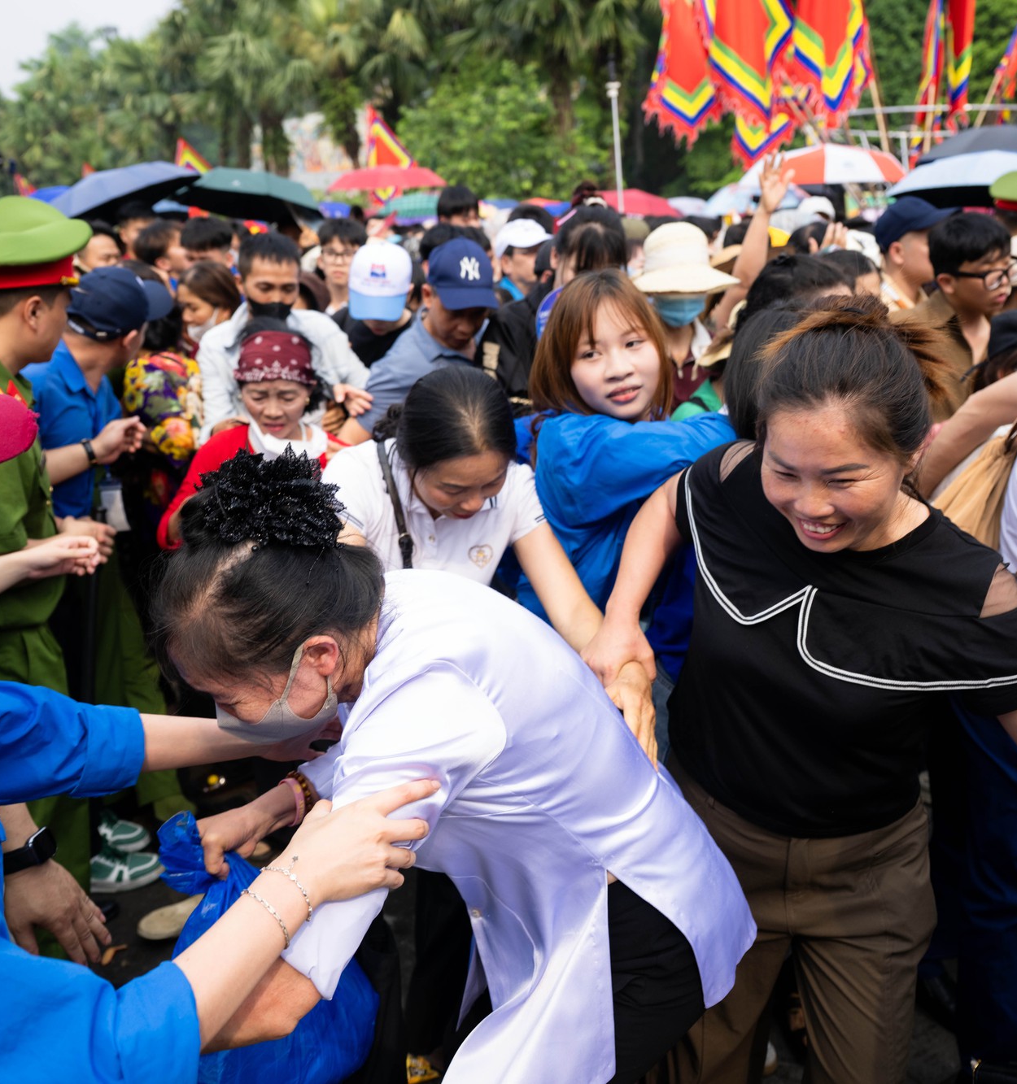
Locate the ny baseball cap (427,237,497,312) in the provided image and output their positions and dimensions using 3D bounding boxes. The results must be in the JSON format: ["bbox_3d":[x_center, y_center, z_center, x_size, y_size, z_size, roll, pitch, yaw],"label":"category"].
[{"bbox_3d":[-0.112,-0.660,2.680,0.180,0.150,0.260,-6,40,-13],"label":"ny baseball cap"}]

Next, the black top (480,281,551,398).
[{"bbox_3d":[0.164,-0.379,2.783,0.500,0.580,0.280,-1,17,5],"label":"black top"}]

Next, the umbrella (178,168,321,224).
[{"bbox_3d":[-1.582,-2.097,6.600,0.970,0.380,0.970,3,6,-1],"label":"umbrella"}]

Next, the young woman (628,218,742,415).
[{"bbox_3d":[0.551,-0.180,3.431,0.480,1.600,0.340,1,17,11],"label":"young woman"}]

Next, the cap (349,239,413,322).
[{"bbox_3d":[-0.333,-0.680,2.830,0.180,0.155,0.260,-4,50,-7],"label":"cap"}]

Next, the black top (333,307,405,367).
[{"bbox_3d":[-0.341,-0.378,3.049,0.470,0.580,0.290,-4,17,-5],"label":"black top"}]

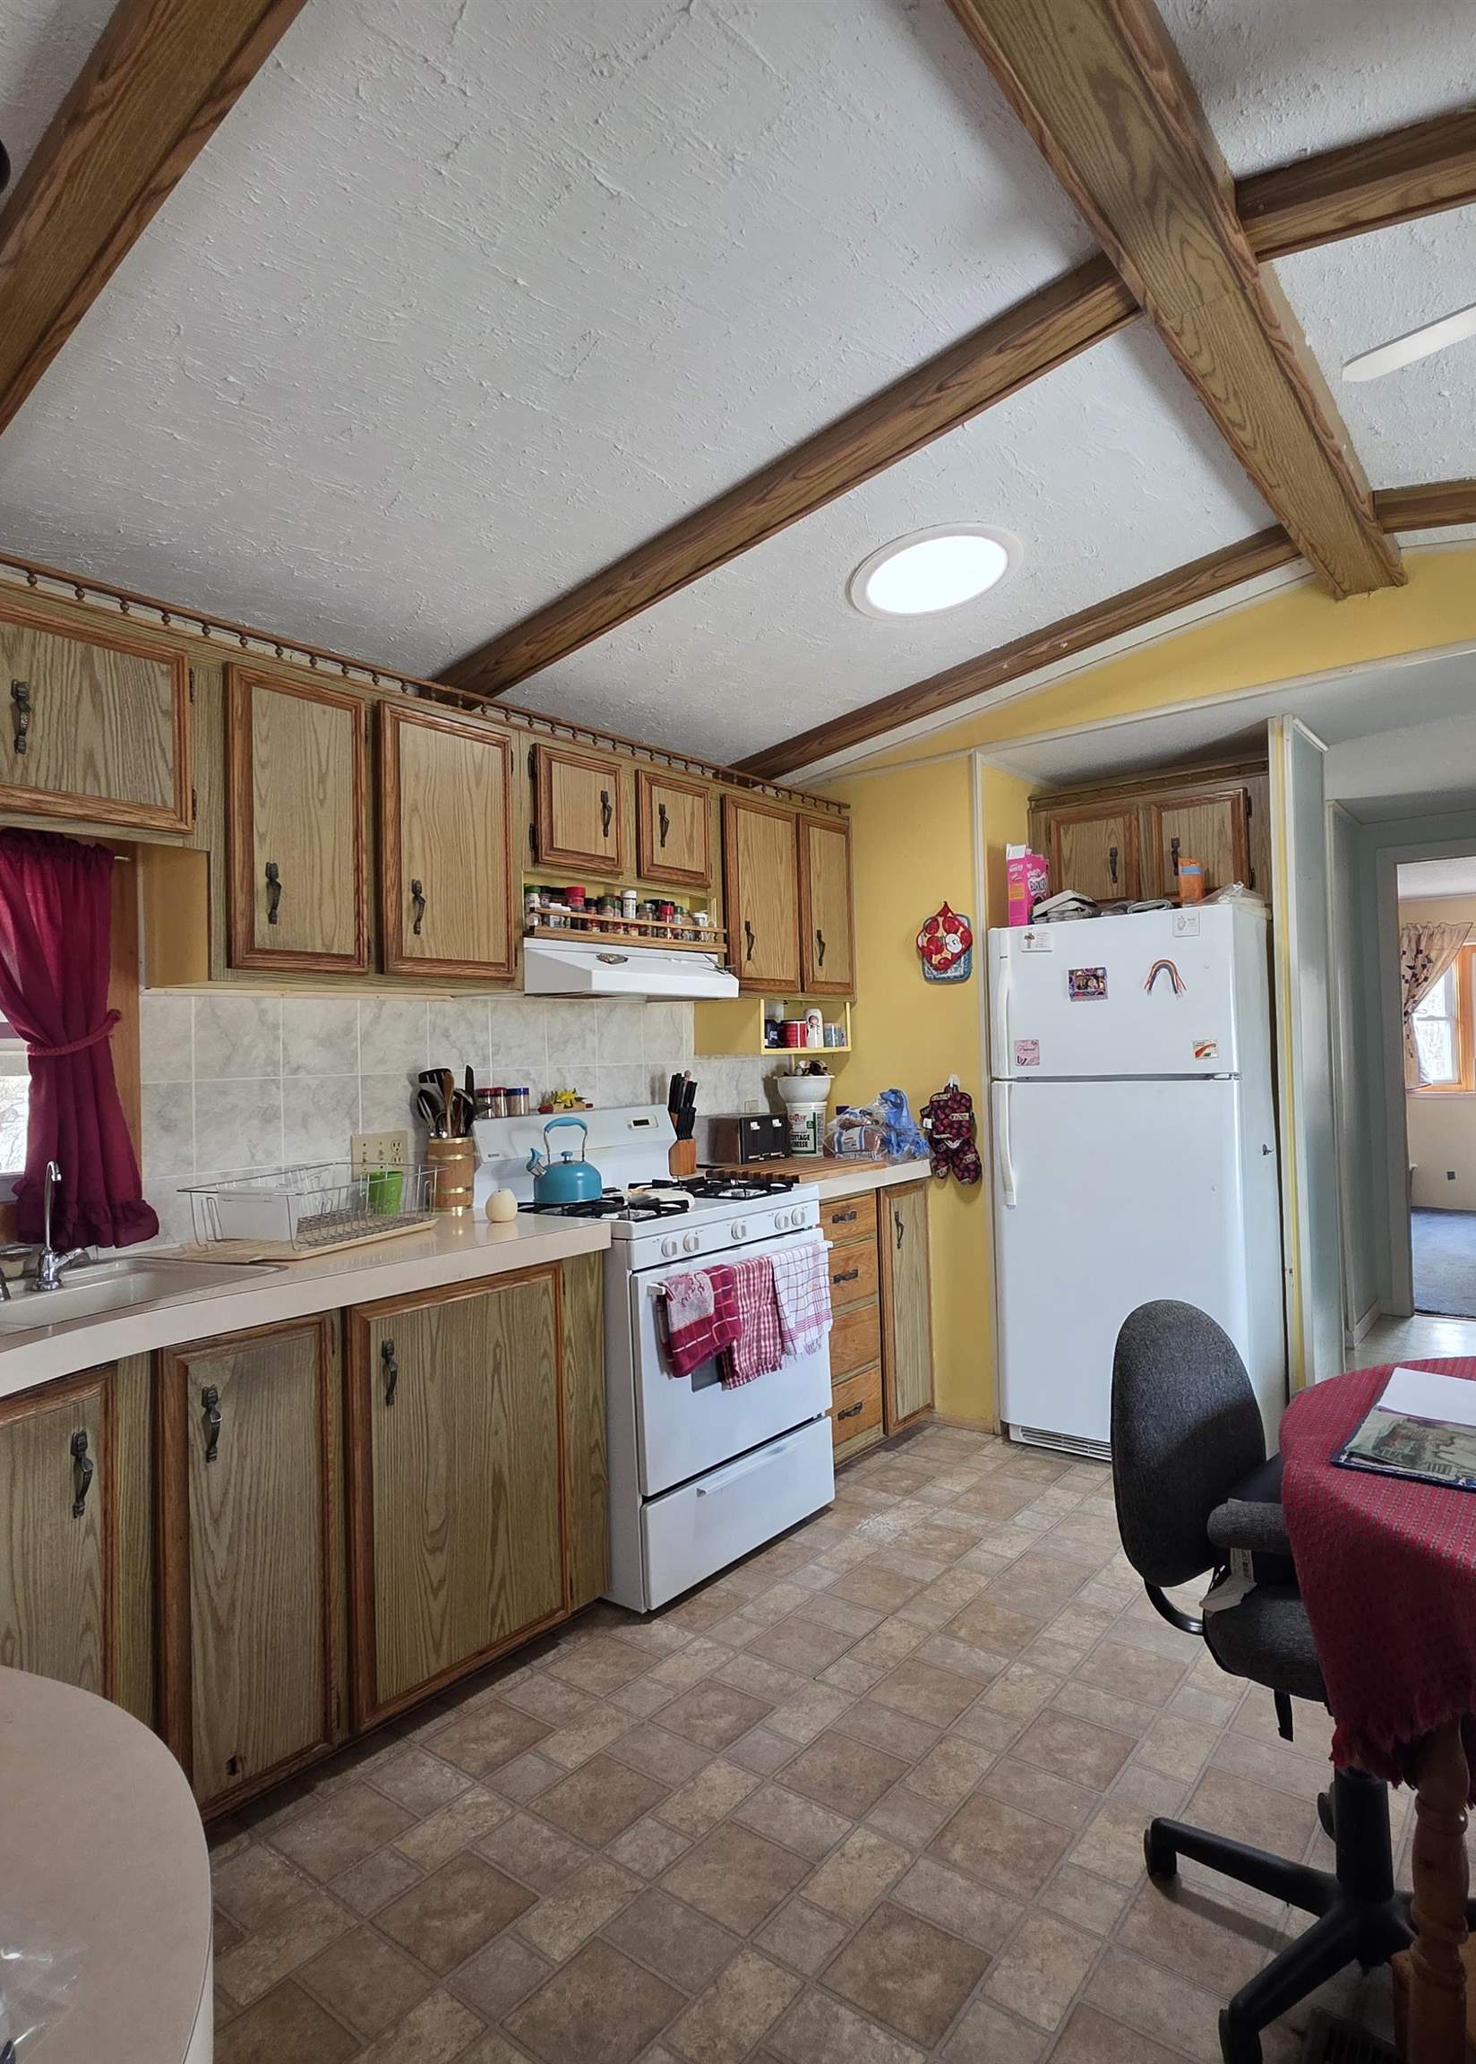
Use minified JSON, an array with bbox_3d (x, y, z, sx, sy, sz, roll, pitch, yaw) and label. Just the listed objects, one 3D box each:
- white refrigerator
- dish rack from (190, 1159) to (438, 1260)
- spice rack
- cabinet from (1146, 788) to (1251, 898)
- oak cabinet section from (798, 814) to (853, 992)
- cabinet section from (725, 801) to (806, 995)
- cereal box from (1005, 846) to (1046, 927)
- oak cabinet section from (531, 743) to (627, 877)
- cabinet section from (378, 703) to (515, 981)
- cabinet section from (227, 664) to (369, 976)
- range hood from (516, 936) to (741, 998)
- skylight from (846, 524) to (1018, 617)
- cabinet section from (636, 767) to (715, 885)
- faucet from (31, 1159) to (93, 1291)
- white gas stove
[{"bbox_3d":[1.371,0.504,3.418,0.750,1.690,0.740,-2,-1,40],"label":"white refrigerator"},{"bbox_3d":[-0.919,0.391,2.275,0.350,0.145,0.470,-2,-1,19],"label":"dish rack"},{"bbox_3d":[-0.326,-0.316,2.963,0.155,0.165,0.750,-2,-1,41],"label":"spice rack"},{"bbox_3d":[1.610,-0.602,3.508,0.350,0.355,0.290,-2,-1,40],"label":"cabinet"},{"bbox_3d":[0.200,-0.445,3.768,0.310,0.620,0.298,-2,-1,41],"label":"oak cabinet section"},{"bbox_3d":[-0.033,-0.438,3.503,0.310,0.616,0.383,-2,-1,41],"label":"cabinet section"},{"bbox_3d":[1.044,-0.499,3.697,0.065,0.286,0.185,-2,-1,41],"label":"cereal box"},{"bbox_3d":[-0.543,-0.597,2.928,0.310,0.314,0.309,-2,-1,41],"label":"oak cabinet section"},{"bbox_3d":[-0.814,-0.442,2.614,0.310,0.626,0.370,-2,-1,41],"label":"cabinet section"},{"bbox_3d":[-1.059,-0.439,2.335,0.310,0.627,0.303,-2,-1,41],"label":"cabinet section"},{"bbox_3d":[-0.363,-0.162,2.969,0.465,0.150,0.755,-2,-1,40],"label":"range hood"},{"bbox_3d":[0.496,-1.156,2.620,0.435,0.040,0.435,-9,-7,-1],"label":"skylight"},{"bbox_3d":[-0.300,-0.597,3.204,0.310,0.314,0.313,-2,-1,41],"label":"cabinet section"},{"bbox_3d":[-1.229,0.345,1.890,0.115,0.230,0.085,-2,-1,41],"label":"faucet"},{"bbox_3d":[-0.226,0.805,2.910,0.710,1.154,0.753,-2,-1,41],"label":"white gas stove"}]

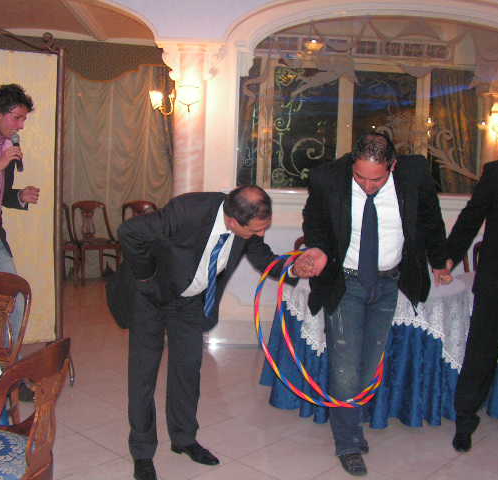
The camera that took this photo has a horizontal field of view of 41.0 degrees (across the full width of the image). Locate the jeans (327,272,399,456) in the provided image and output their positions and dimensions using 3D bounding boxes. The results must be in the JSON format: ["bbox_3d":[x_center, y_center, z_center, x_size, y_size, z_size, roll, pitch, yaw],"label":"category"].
[{"bbox_3d":[0.566,0.624,3.464,0.370,0.950,0.380,1,9,0],"label":"jeans"}]

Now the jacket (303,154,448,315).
[{"bbox_3d":[0.590,-0.020,3.274,0.680,0.790,0.400,2,9,6],"label":"jacket"}]

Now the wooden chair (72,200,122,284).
[{"bbox_3d":[-1.736,0.034,7.476,0.450,0.890,0.530,-3,10,-26],"label":"wooden chair"}]

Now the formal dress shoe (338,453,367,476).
[{"bbox_3d":[0.511,1.068,3.355,0.108,0.110,0.285,1,6,-11],"label":"formal dress shoe"}]

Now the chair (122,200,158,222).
[{"bbox_3d":[-1.335,0.033,8.346,0.500,0.960,0.550,-2,7,-33],"label":"chair"}]

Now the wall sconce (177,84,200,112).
[{"bbox_3d":[-0.480,-1.123,5.280,0.170,0.240,0.200,2,6,2],"label":"wall sconce"}]

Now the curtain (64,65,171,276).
[{"bbox_3d":[-1.629,-0.792,7.693,1.420,2.460,0.150,0,9,-4],"label":"curtain"}]

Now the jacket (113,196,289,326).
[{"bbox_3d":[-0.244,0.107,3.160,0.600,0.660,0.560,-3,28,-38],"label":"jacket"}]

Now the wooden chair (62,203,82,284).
[{"bbox_3d":[-2.181,0.036,7.426,0.450,0.890,0.530,-3,10,-26],"label":"wooden chair"}]

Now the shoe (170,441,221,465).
[{"bbox_3d":[-0.268,1.037,3.366,0.285,0.110,0.105,5,7,27],"label":"shoe"}]

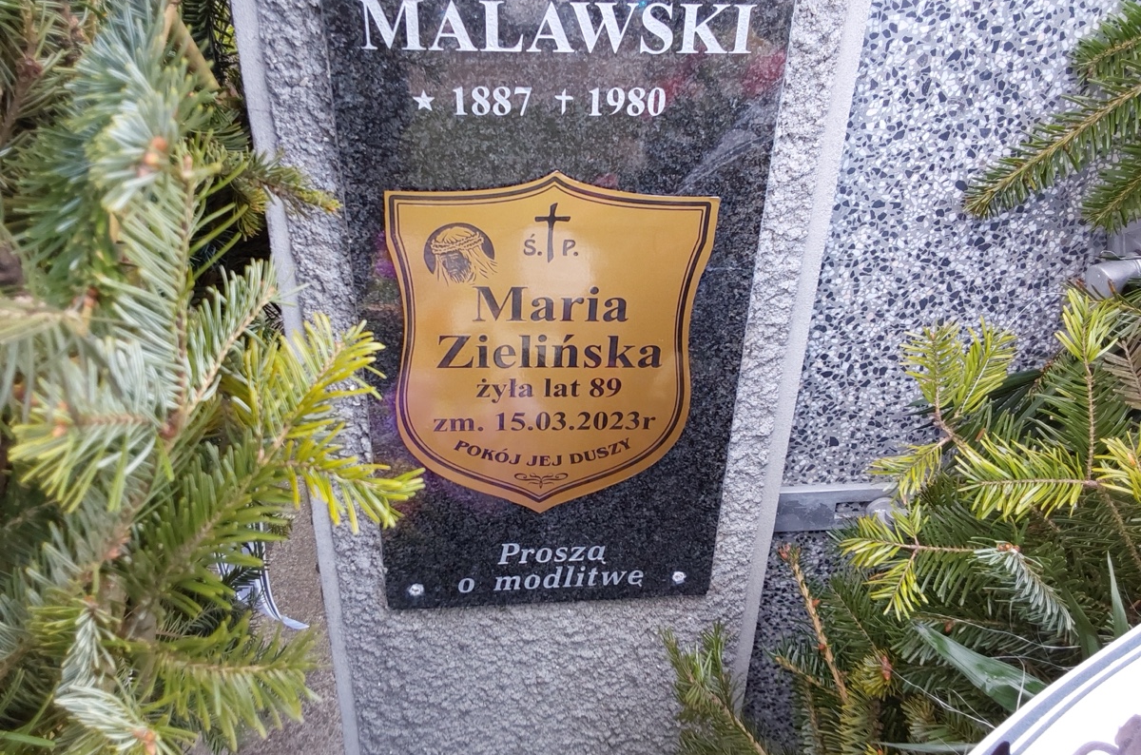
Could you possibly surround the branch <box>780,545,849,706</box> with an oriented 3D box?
[{"bbox_3d":[0.194,0.198,0.733,0.018,0.150,0.018,-19,18,14],"label":"branch"}]

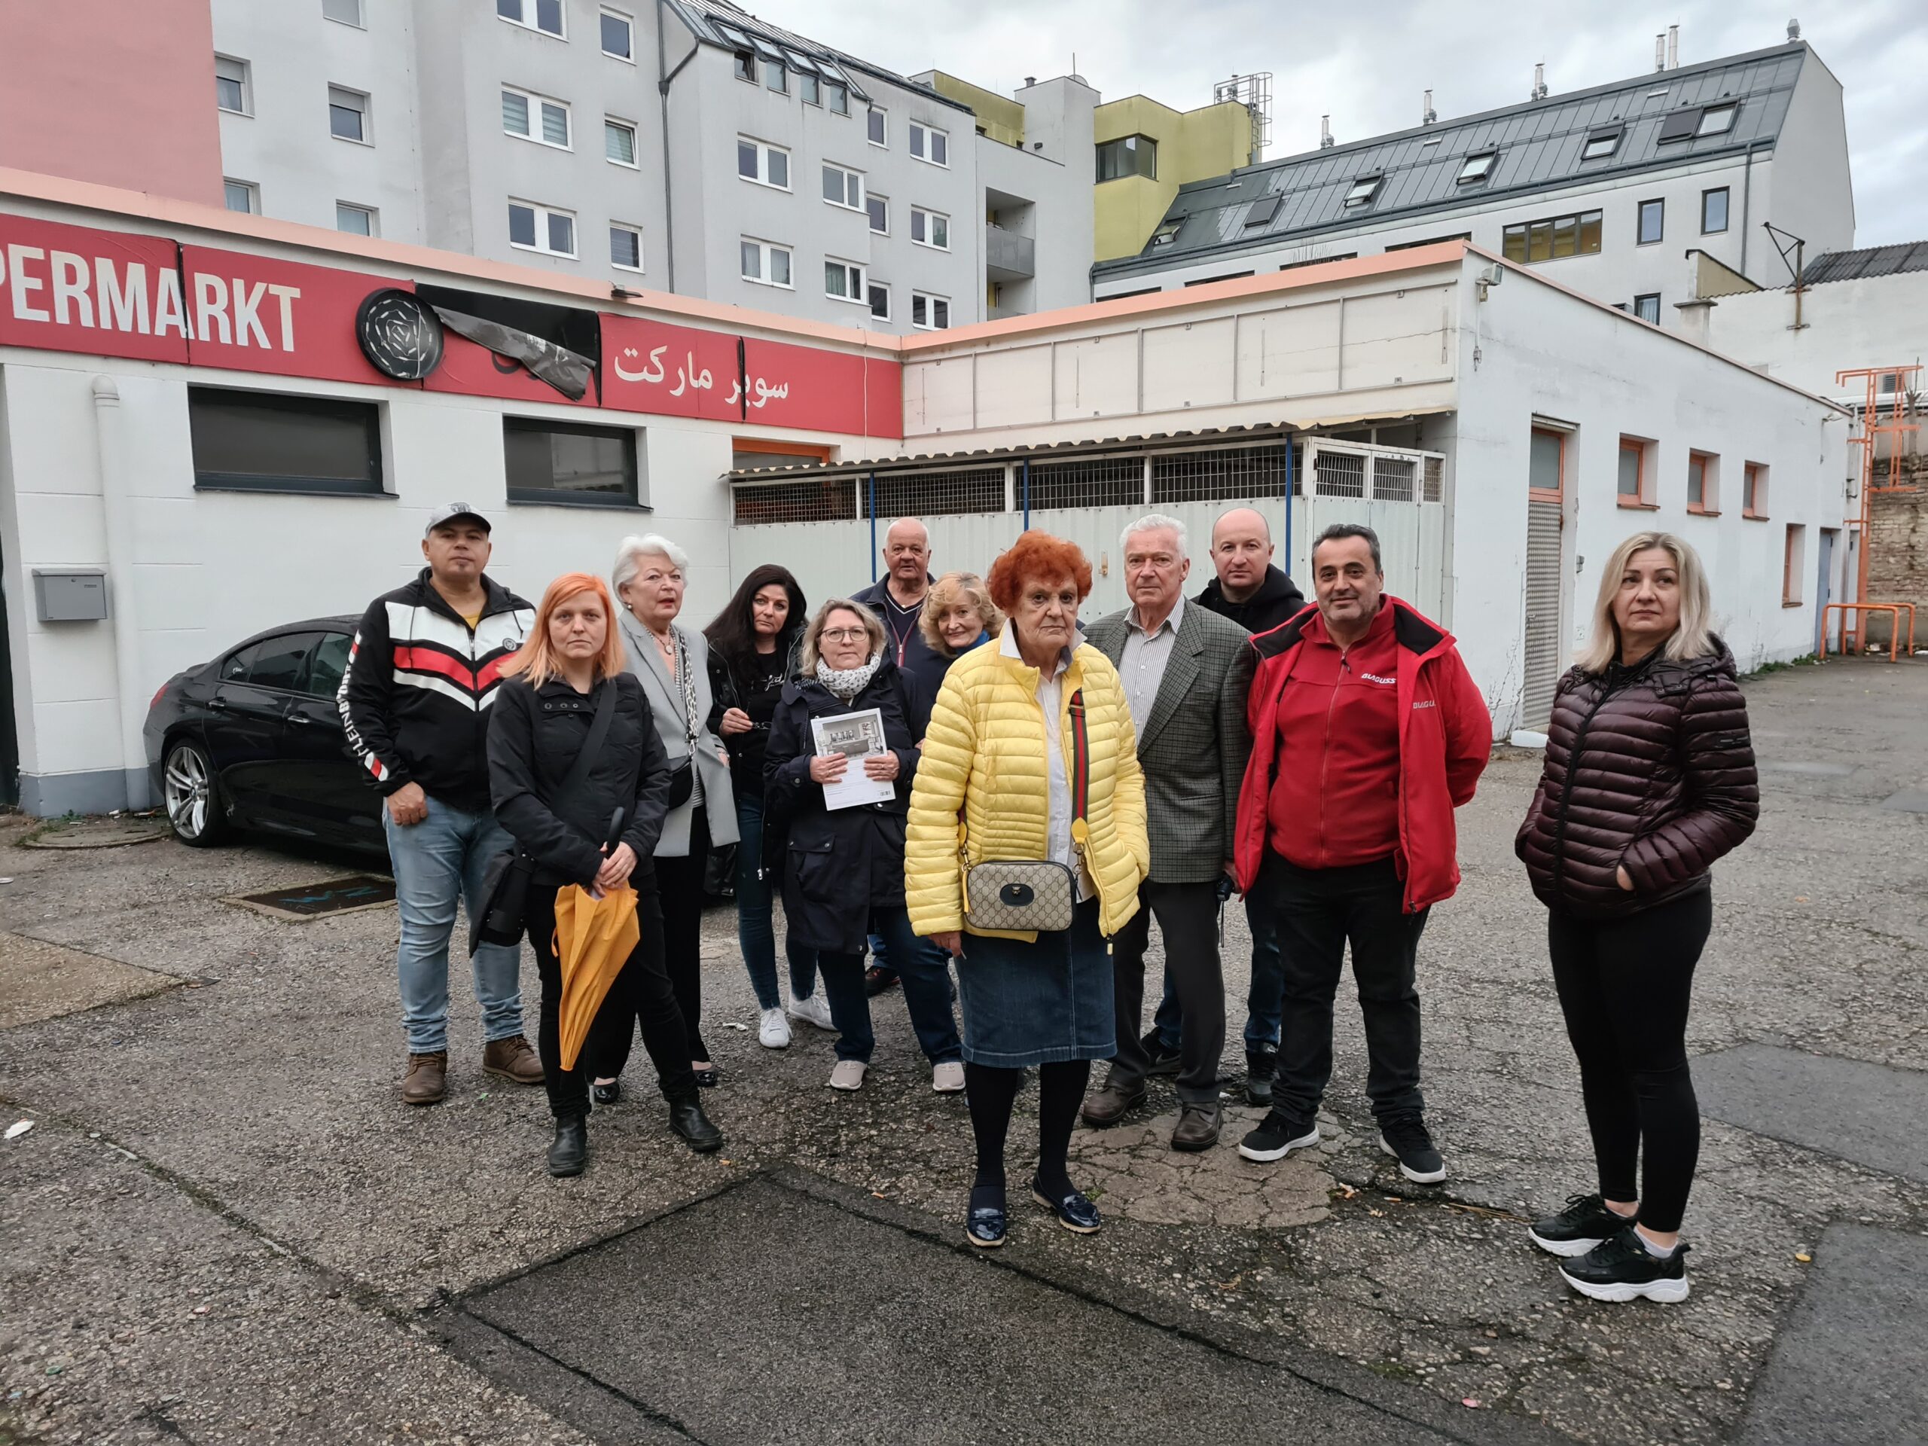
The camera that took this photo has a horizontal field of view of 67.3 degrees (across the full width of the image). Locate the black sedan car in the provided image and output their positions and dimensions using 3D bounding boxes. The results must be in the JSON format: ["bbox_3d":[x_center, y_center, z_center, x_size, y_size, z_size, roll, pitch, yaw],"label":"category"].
[{"bbox_3d":[-2.888,0.037,8.374,5.000,1.390,1.900,3,6,36],"label":"black sedan car"}]

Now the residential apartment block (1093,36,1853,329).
[{"bbox_3d":[18.317,-12.653,54.253,23.718,17.957,13.735,4,7,40],"label":"residential apartment block"}]

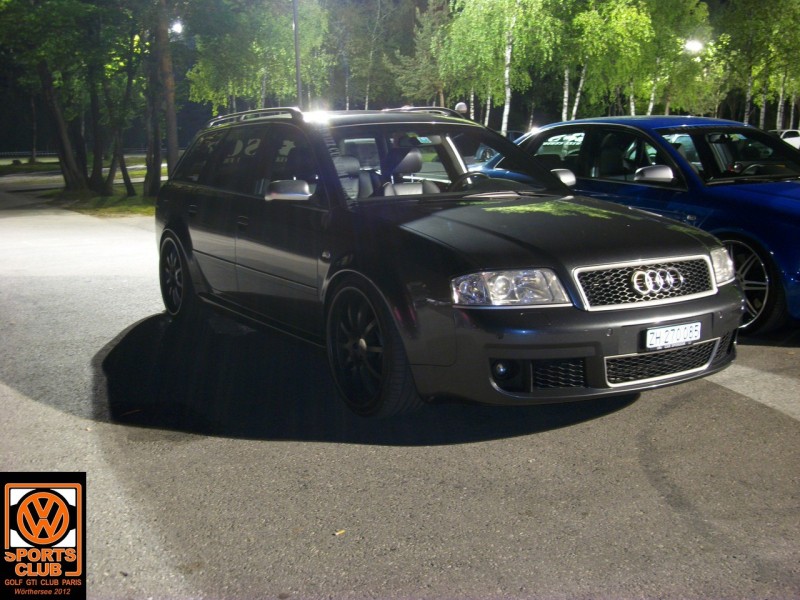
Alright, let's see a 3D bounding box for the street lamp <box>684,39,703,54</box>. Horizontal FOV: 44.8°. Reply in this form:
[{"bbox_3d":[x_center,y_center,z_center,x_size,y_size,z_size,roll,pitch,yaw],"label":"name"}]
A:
[{"bbox_3d":[9.072,-7.835,30.000,0.550,0.450,0.500,2,10,16],"label":"street lamp"}]

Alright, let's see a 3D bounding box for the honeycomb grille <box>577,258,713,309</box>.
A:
[{"bbox_3d":[1.033,-0.076,3.953,0.740,0.175,0.120,-6,11,-29],"label":"honeycomb grille"}]

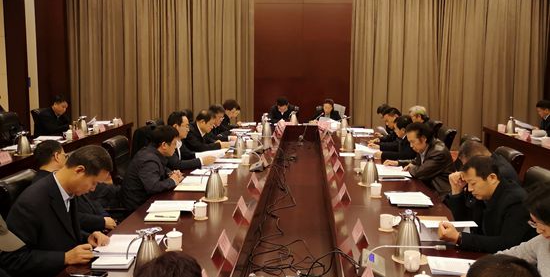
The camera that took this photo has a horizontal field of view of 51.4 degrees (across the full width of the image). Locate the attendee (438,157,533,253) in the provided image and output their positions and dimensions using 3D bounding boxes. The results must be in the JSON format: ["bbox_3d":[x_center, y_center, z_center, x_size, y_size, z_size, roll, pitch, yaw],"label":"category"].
[{"bbox_3d":[1.297,0.679,3.555,0.680,1.150,0.570,0,7,-3],"label":"attendee"}]

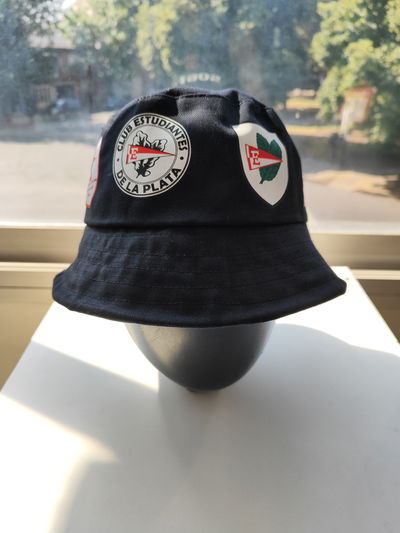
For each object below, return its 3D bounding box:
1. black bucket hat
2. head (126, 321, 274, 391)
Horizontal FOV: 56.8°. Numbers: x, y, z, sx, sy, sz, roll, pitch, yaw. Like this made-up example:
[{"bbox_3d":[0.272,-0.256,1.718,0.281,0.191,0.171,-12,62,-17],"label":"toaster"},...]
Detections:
[{"bbox_3d":[-0.001,-0.060,0.323,0.245,0.150,0.262,0,14,0],"label":"black bucket hat"},{"bbox_3d":[0.000,-0.003,0.350,0.160,0.255,0.195,0,30,0],"label":"head"}]

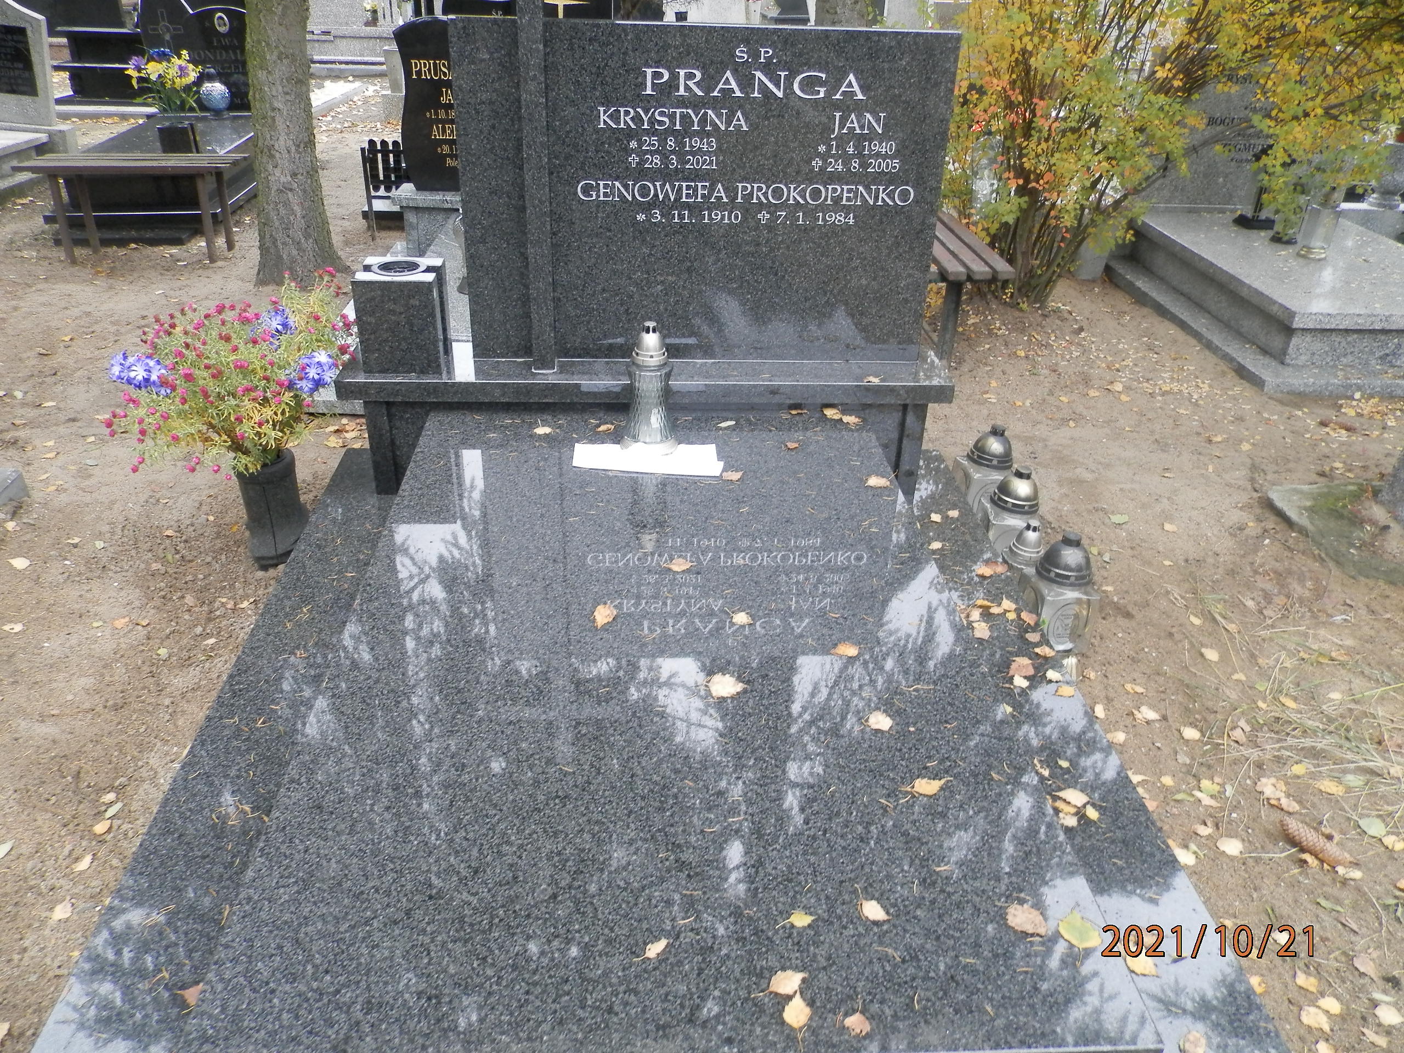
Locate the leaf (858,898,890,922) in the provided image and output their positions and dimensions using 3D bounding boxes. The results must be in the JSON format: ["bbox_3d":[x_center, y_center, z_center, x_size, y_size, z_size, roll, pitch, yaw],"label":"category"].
[{"bbox_3d":[0.213,0.477,1.256,0.035,0.008,0.030,-3,30,-9],"label":"leaf"}]

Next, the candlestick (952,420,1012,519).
[{"bbox_3d":[0.825,-0.158,2.916,0.134,0.290,0.134,-3,29,-9],"label":"candlestick"}]

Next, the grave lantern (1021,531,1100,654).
[{"bbox_3d":[0.838,0.145,2.381,0.134,0.290,0.134,-3,29,-10],"label":"grave lantern"}]

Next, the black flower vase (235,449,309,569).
[{"bbox_3d":[-1.106,-0.045,2.616,0.170,0.273,0.170,0,29,-4],"label":"black flower vase"}]

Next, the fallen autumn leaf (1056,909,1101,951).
[{"bbox_3d":[0.460,0.496,1.237,0.045,0.008,0.051,-17,34,-29],"label":"fallen autumn leaf"}]

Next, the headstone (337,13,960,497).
[{"bbox_3d":[-0.128,-0.632,2.566,1.545,1.146,0.330,0,30,-4],"label":"headstone"}]

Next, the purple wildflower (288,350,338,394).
[{"bbox_3d":[-0.923,-0.366,2.406,0.118,0.103,0.093,-6,30,-14],"label":"purple wildflower"}]

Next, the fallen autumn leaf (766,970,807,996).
[{"bbox_3d":[0.100,0.522,1.164,0.041,0.012,0.032,6,30,7],"label":"fallen autumn leaf"}]

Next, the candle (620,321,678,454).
[{"bbox_3d":[-0.120,-0.320,2.337,0.138,0.311,0.138,0,29,-4],"label":"candle"}]

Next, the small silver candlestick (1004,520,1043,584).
[{"bbox_3d":[0.795,0.099,2.500,0.124,0.250,0.124,0,29,-4],"label":"small silver candlestick"}]

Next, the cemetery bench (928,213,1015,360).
[{"bbox_3d":[0.973,-1.179,4.707,0.474,0.368,1.391,0,29,-4],"label":"cemetery bench"}]

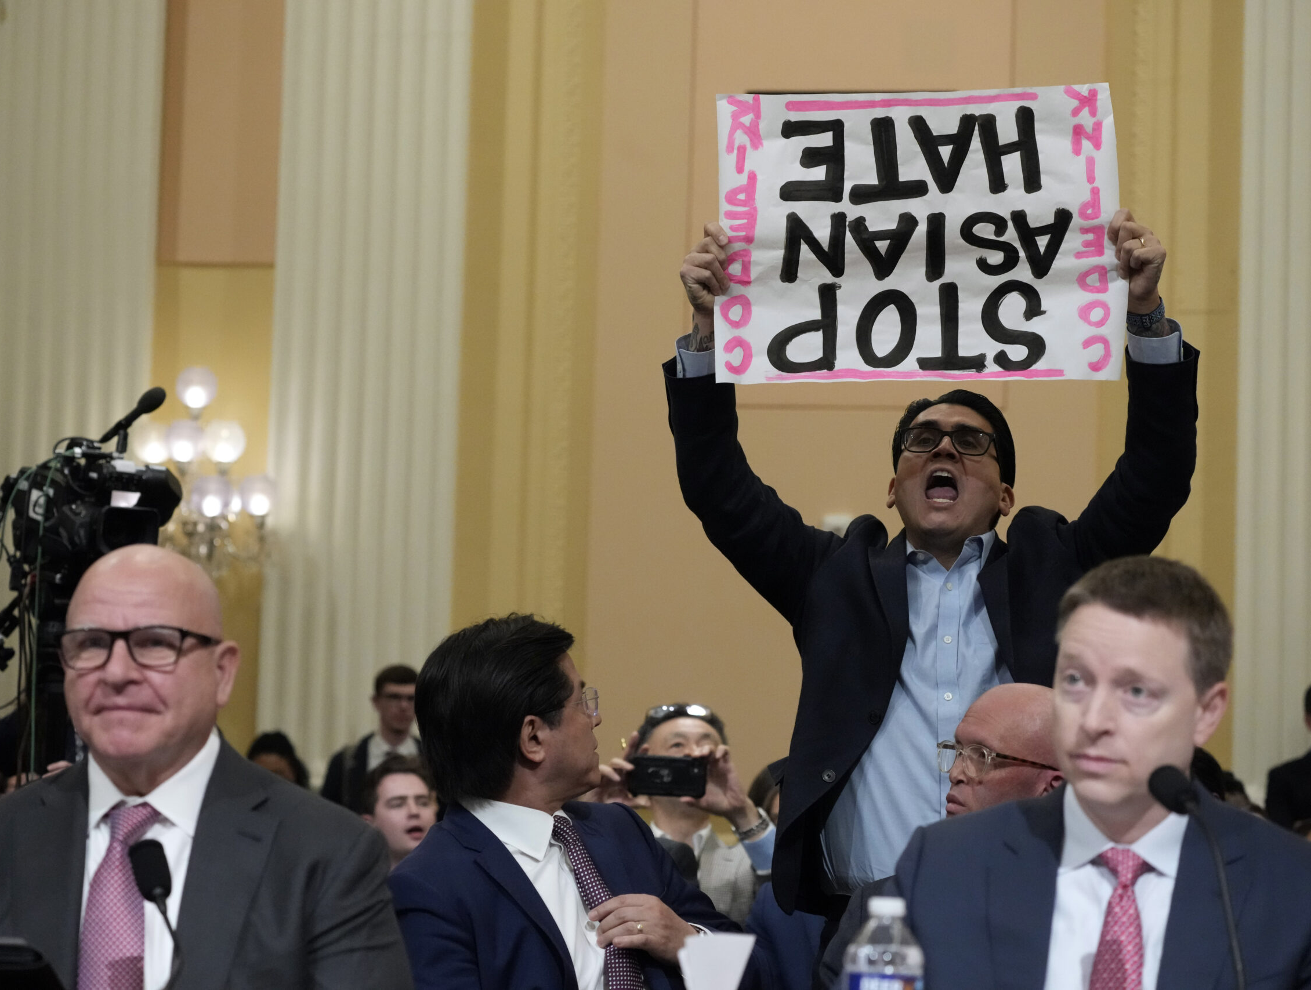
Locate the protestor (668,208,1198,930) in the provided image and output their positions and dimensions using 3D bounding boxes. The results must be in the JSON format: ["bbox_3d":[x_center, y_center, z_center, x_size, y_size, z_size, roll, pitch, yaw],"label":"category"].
[{"bbox_3d":[0.392,0.582,6.050,0.780,2.050,0.460,1,-6,6],"label":"protestor"}]

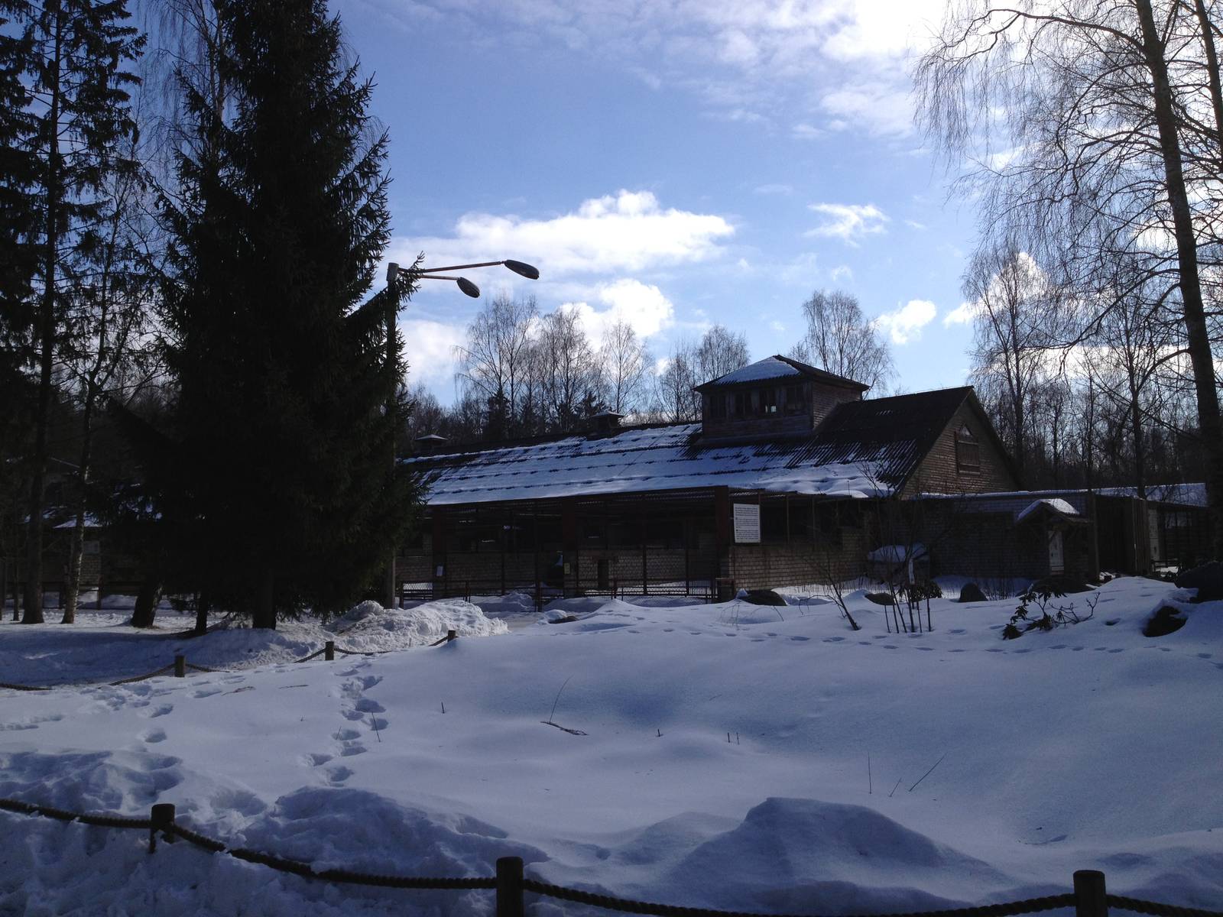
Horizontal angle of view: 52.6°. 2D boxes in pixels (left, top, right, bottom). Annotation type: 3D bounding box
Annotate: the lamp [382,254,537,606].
[{"bbox_3d":[-4.114,-0.458,32.228,3.689,9.384,3.212,3,-6,-38],"label":"lamp"}]

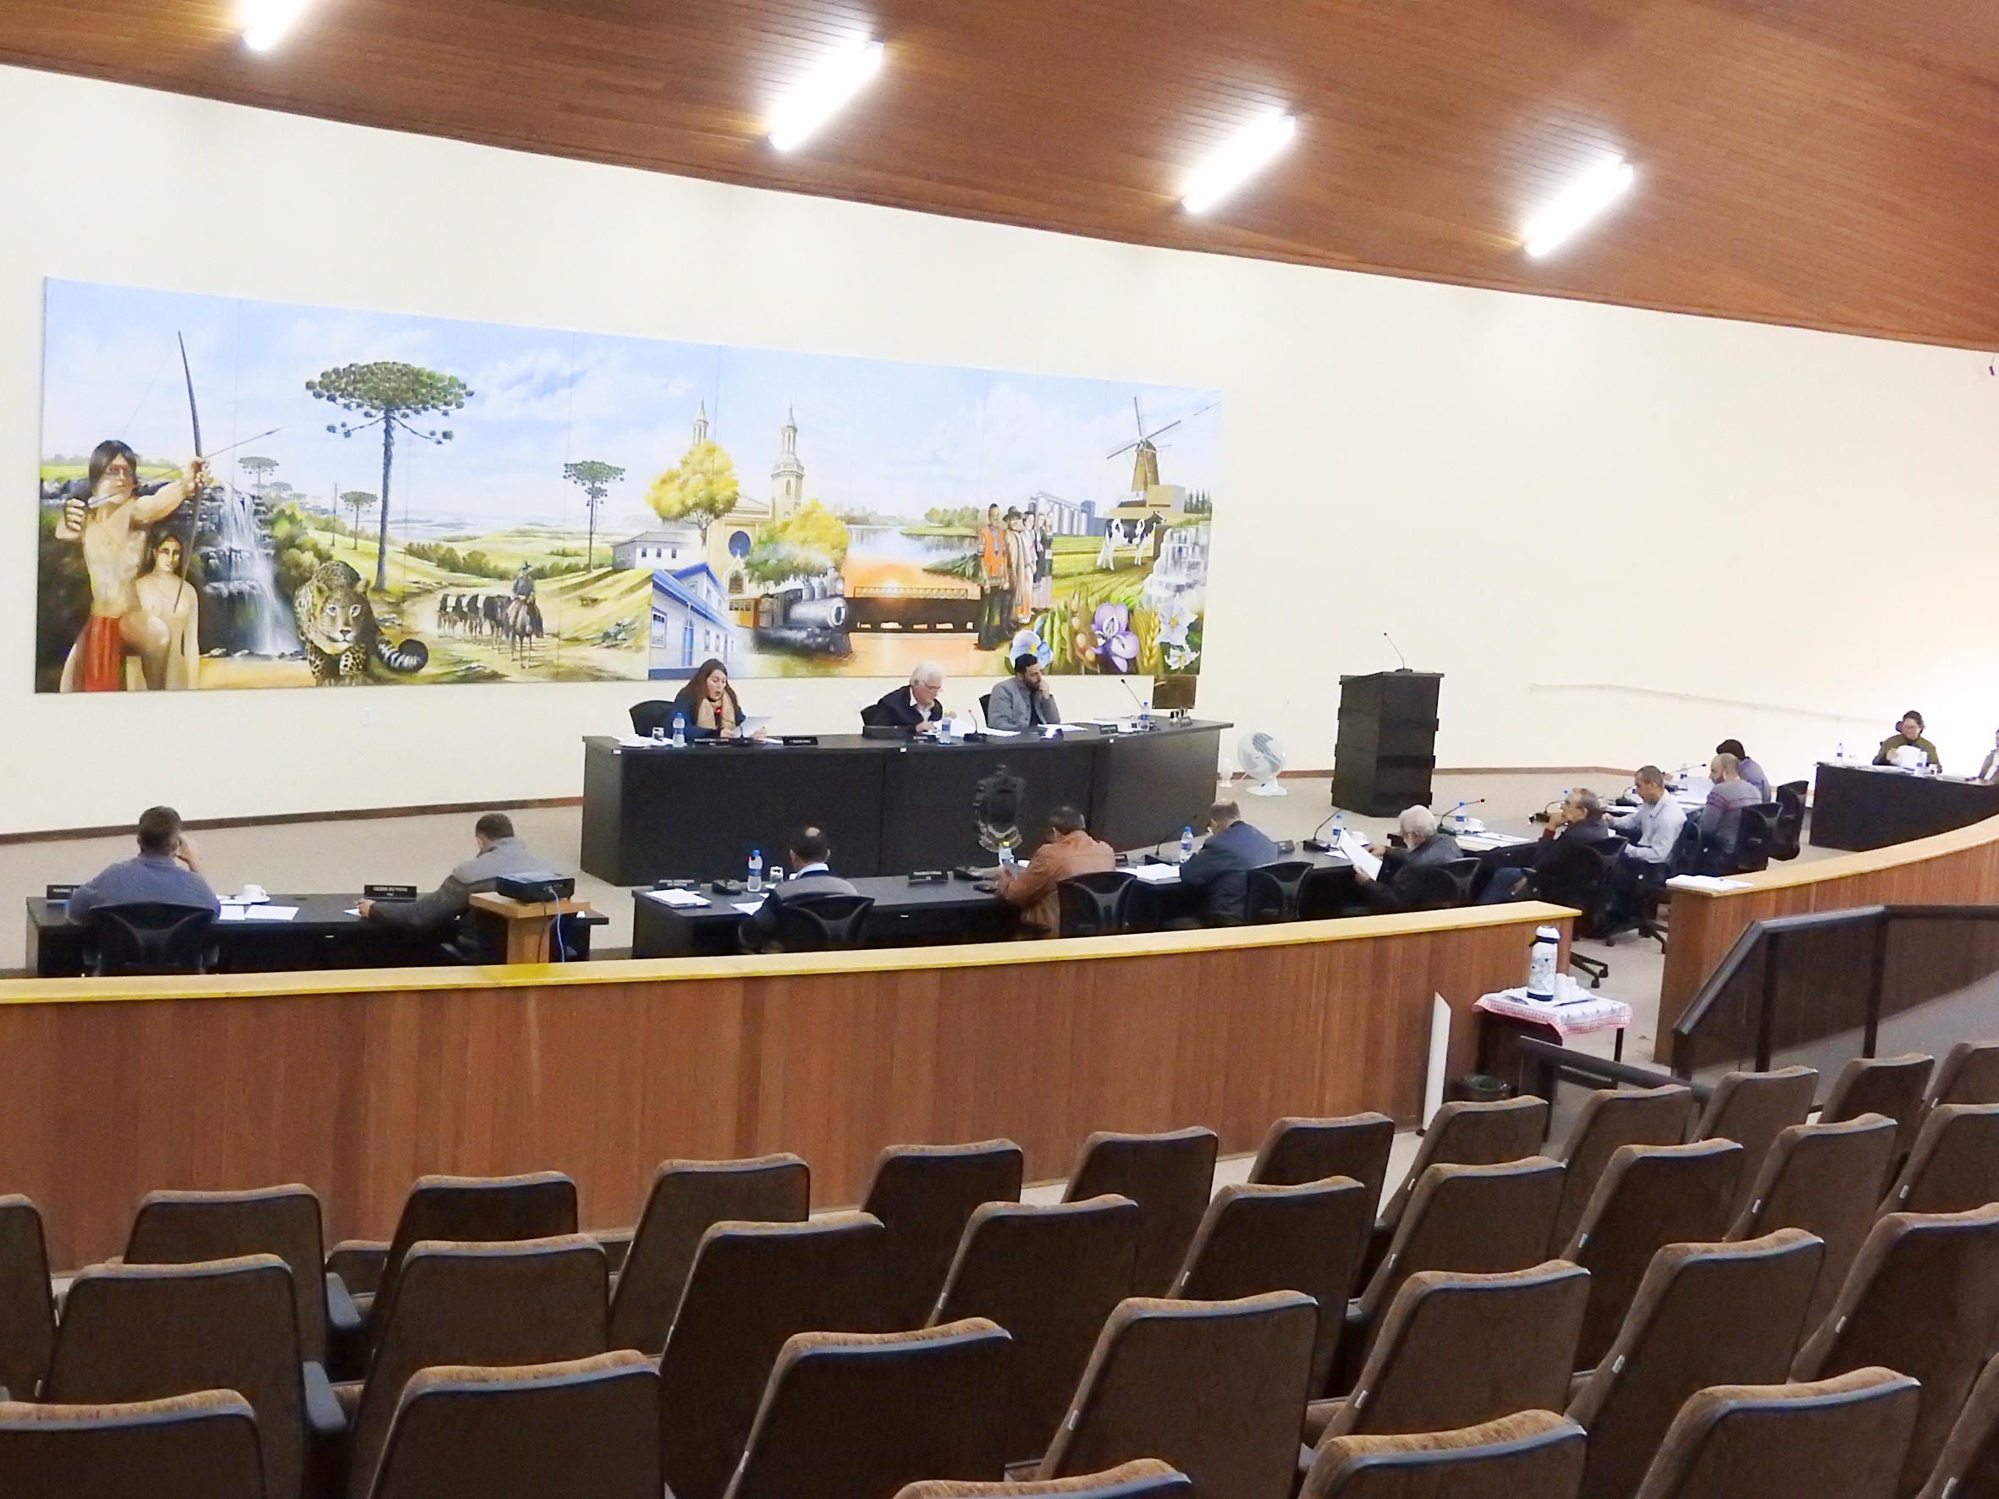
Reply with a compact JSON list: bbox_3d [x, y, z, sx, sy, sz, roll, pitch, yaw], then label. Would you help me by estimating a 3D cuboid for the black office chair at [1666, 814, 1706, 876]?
[{"bbox_3d":[4.393,0.864,17.495,0.620,0.930,0.620,8,7,33],"label":"black office chair"}]

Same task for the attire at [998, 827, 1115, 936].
[{"bbox_3d":[0.283,0.692,12.140,0.550,0.660,0.550,0,7,-30],"label":"attire"}]

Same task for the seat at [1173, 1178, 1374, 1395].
[{"bbox_3d":[0.472,1.357,5.882,0.560,0.930,0.620,0,7,-28],"label":"seat"}]

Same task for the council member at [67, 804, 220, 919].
[{"bbox_3d":[-3.331,0.813,10.165,0.620,1.250,0.750,1,6,-19],"label":"council member"}]

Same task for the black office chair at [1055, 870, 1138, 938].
[{"bbox_3d":[0.321,1.038,13.705,0.600,0.900,0.600,-1,7,-36],"label":"black office chair"}]

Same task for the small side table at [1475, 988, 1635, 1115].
[{"bbox_3d":[2.385,1.388,11.271,0.500,0.620,0.570,9,8,40],"label":"small side table"}]

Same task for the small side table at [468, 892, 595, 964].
[{"bbox_3d":[-2.005,1.124,10.988,0.420,1.000,0.420,10,9,44],"label":"small side table"}]

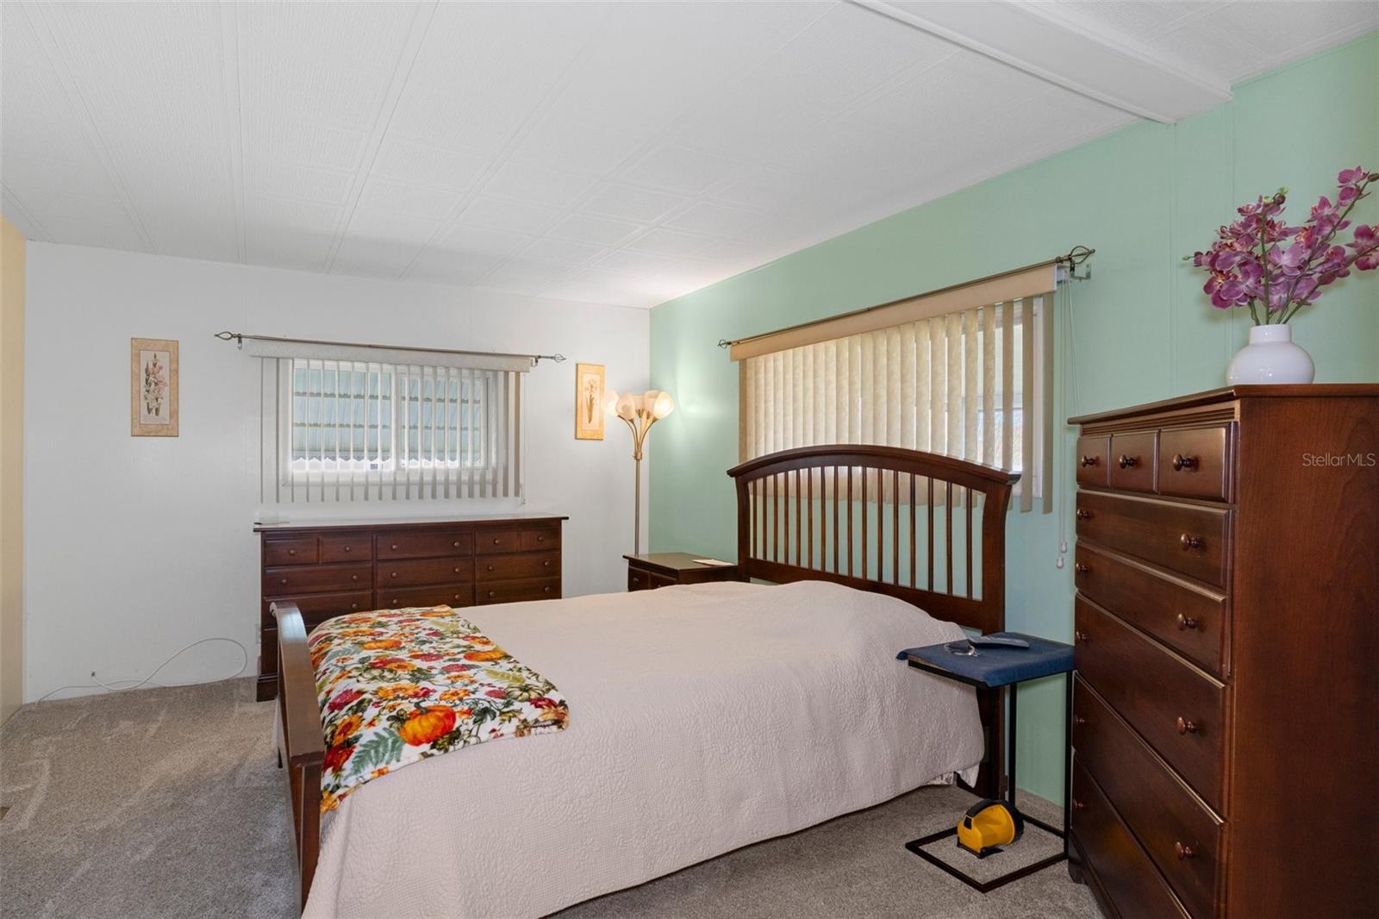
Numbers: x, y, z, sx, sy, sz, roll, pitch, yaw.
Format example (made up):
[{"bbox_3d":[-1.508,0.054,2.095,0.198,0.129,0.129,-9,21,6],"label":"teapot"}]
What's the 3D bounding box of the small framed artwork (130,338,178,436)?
[{"bbox_3d":[-2.809,-0.375,3.826,0.203,0.502,0.020,0,0,-29],"label":"small framed artwork"}]

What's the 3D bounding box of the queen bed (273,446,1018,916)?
[{"bbox_3d":[-0.252,0.583,2.808,2.306,1.290,1.786,0,0,-31],"label":"queen bed"}]

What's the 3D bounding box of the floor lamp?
[{"bbox_3d":[-0.343,0.377,4.858,0.447,1.687,0.447,0,0,0],"label":"floor lamp"}]

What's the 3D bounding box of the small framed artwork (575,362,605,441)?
[{"bbox_3d":[-0.680,-0.391,4.996,0.210,0.513,0.020,0,0,-29],"label":"small framed artwork"}]

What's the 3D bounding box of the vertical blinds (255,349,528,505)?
[{"bbox_3d":[-1.728,-0.192,4.362,1.541,0.875,0.090,0,0,-29],"label":"vertical blinds"}]

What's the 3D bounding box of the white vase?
[{"bbox_3d":[1.149,-0.191,1.438,0.140,0.148,0.140,0,0,0],"label":"white vase"}]

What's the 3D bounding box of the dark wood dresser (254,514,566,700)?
[{"bbox_3d":[-1.568,0.783,4.230,1.632,0.868,0.480,0,0,-29],"label":"dark wood dresser"}]

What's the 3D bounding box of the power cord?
[{"bbox_3d":[-2.827,1.096,3.794,0.911,0.234,0.070,0,0,-29],"label":"power cord"}]

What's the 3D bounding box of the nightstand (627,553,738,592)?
[{"bbox_3d":[-0.061,0.913,4.347,0.410,0.620,0.660,0,0,-31],"label":"nightstand"}]

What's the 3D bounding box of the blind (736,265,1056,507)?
[{"bbox_3d":[0.778,-0.203,3.370,0.090,0.794,1.919,0,0,-31],"label":"blind"}]

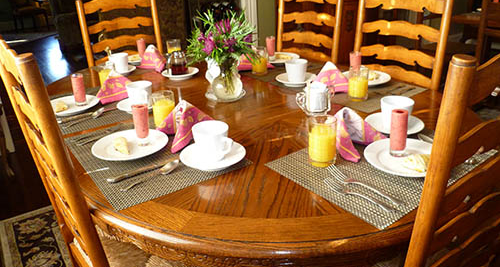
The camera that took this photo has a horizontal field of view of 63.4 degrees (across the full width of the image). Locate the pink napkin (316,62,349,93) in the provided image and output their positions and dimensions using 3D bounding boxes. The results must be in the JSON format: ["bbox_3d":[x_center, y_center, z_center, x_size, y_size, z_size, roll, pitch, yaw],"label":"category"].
[{"bbox_3d":[0.306,-0.223,1.512,0.190,0.108,0.150,-2,24,3],"label":"pink napkin"}]

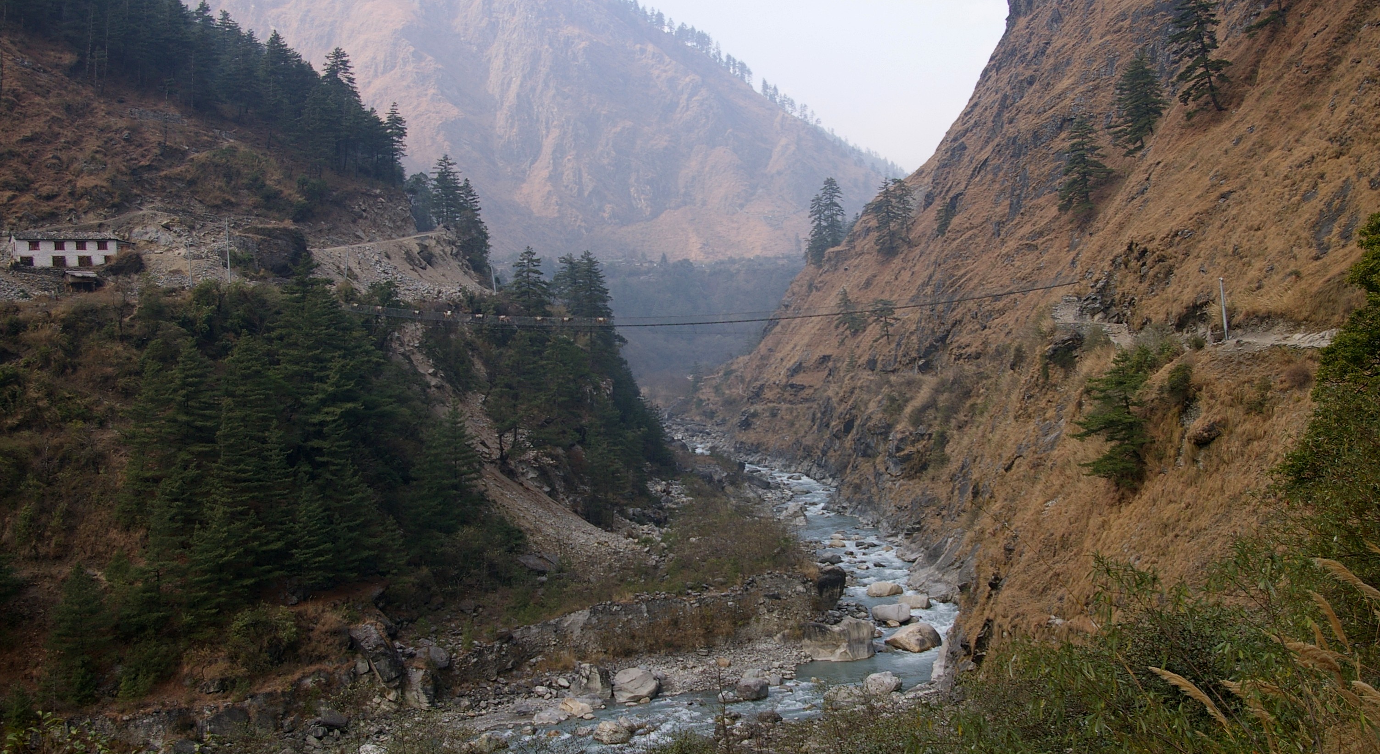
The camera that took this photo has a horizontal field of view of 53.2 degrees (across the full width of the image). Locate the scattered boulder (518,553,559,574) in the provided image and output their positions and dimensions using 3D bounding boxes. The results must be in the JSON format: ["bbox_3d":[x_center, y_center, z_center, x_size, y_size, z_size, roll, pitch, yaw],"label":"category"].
[{"bbox_3d":[-20.280,24.970,184.600,5.600,2.740,3.920,-1,1,0],"label":"scattered boulder"}]

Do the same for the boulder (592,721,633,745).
[{"bbox_3d":[-8.360,38.303,148.500,4.278,1.975,3.636,-1,1,-3],"label":"boulder"}]

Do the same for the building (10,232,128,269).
[{"bbox_3d":[-98.875,-20.023,219.000,16.276,5.200,6.000,-1,1,-38],"label":"building"}]

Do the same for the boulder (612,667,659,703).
[{"bbox_3d":[-6.010,34.310,153.710,5.250,3.770,4.200,-1,1,0],"label":"boulder"}]

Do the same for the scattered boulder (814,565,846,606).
[{"bbox_3d":[21.430,31.850,209.950,4.780,5.930,4.780,-1,1,0],"label":"scattered boulder"}]

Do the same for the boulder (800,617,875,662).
[{"bbox_3d":[19.700,34.995,184.000,9.828,5.250,6.879,-1,1,6],"label":"boulder"}]

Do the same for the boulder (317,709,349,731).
[{"bbox_3d":[-34.160,32.810,131.950,2.900,1.960,2.320,-1,1,0],"label":"boulder"}]

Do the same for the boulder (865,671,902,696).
[{"bbox_3d":[23.094,36.691,165.000,4.461,2.503,3.791,-1,1,8],"label":"boulder"}]

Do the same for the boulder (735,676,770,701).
[{"bbox_3d":[7.461,37.159,164.500,4.229,2.668,3.594,-1,1,3],"label":"boulder"}]

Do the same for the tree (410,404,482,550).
[{"bbox_3d":[-32.550,13.380,185.000,9.690,18.950,9.690,-1,1,0],"label":"tree"}]

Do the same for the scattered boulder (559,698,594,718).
[{"bbox_3d":[-13.013,38.035,158.500,4.067,1.703,3.457,-1,1,-5],"label":"scattered boulder"}]

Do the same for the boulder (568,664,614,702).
[{"bbox_3d":[-11.190,34.420,155.580,4.840,3.930,3.870,-1,1,0],"label":"boulder"}]

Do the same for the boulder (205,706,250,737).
[{"bbox_3d":[-48.299,35.956,144.000,4.576,2.690,3.432,-1,1,-19],"label":"boulder"}]

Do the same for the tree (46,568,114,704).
[{"bbox_3d":[-54.440,22.980,123.000,5.870,12.310,5.870,-1,1,0],"label":"tree"}]

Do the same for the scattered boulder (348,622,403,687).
[{"bbox_3d":[-36.233,31.921,159.000,6.027,6.805,4.219,-1,1,-13],"label":"scattered boulder"}]

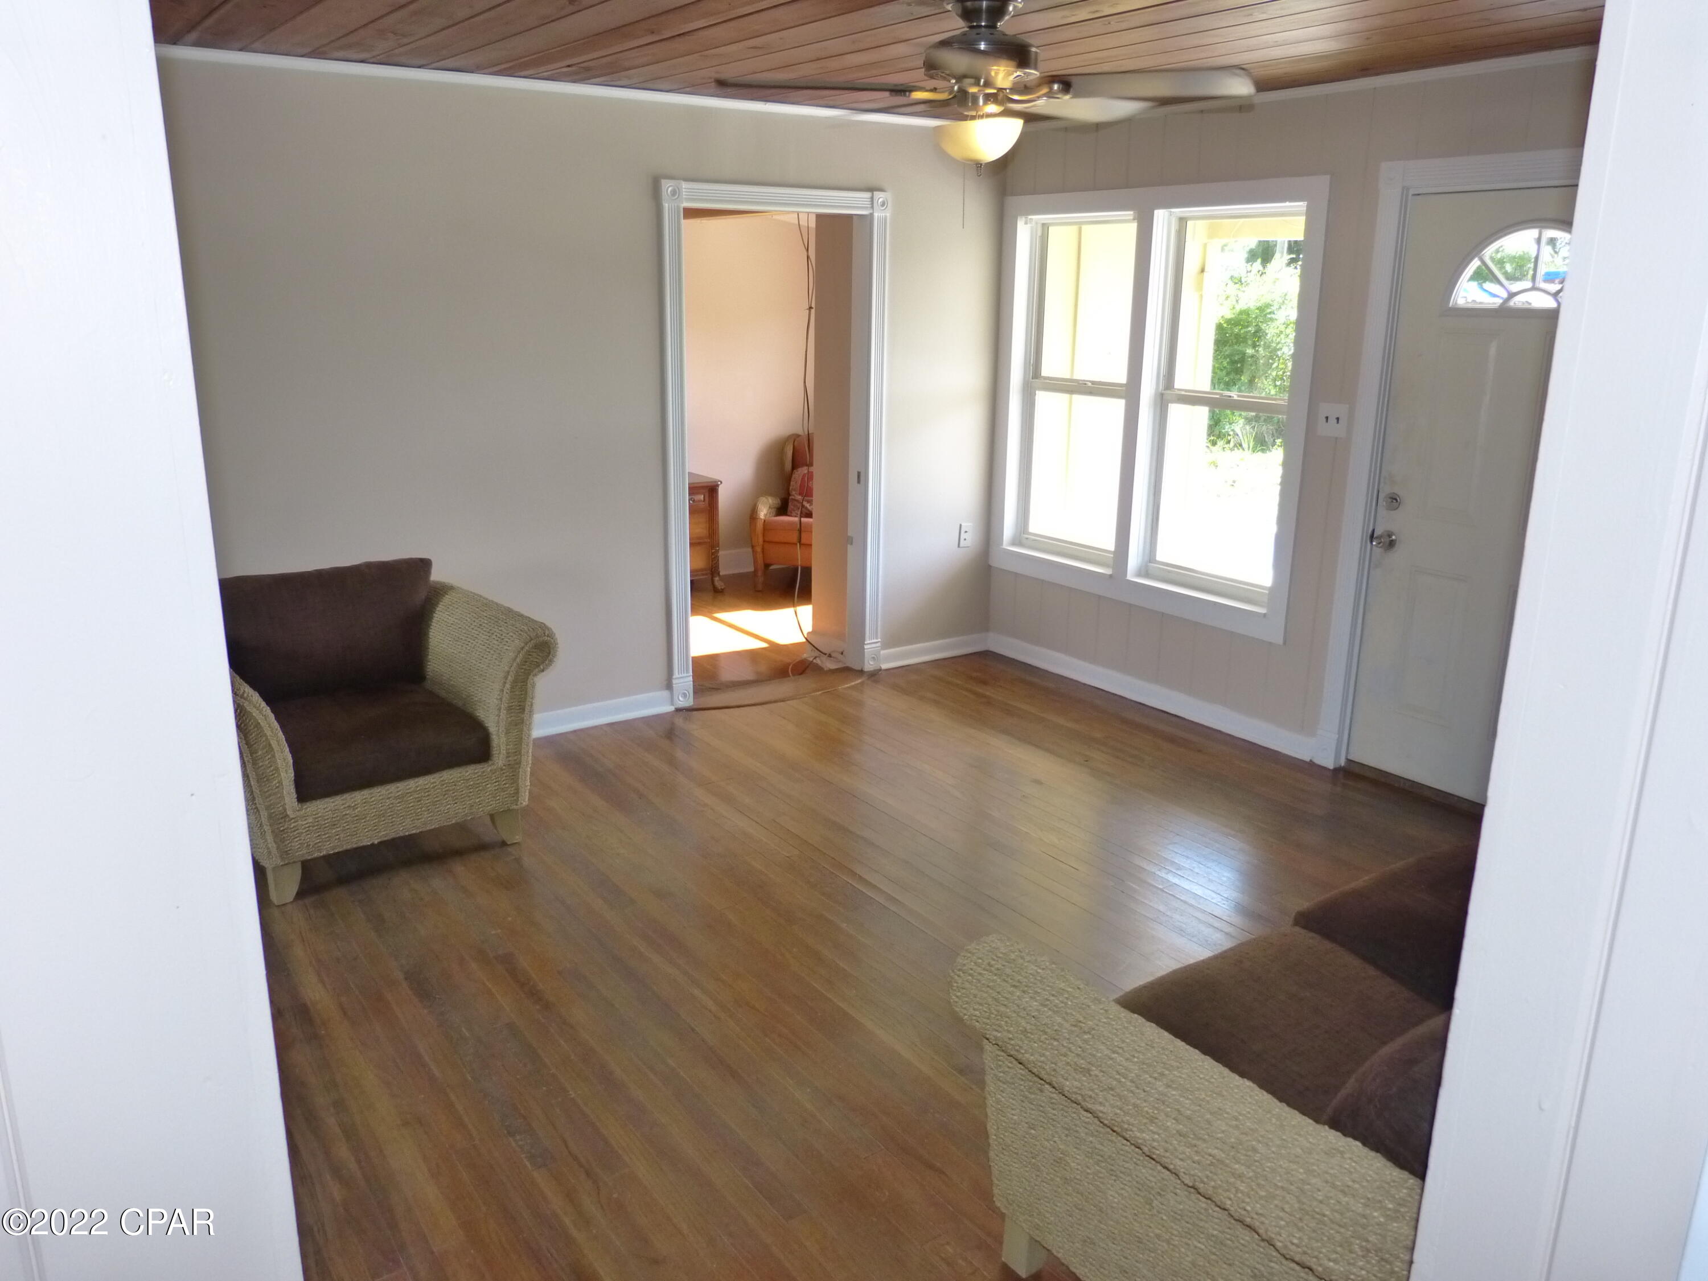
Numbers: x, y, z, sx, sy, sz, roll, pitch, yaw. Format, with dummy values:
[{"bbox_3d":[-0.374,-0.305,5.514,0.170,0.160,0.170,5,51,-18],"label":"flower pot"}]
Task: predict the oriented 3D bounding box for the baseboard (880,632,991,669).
[{"bbox_3d":[0.410,0.049,6.050,0.696,0.093,0.022,-10,18,-33],"label":"baseboard"}]

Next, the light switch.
[{"bbox_3d":[1.731,-0.794,4.466,0.012,0.116,0.118,-10,18,-33],"label":"light switch"}]

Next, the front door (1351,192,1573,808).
[{"bbox_3d":[2.150,-0.425,4.059,0.045,2.012,0.914,-10,18,-33],"label":"front door"}]

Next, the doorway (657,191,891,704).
[{"bbox_3d":[-0.346,-0.820,5.338,1.078,2.136,0.150,-10,18,-33],"label":"doorway"}]

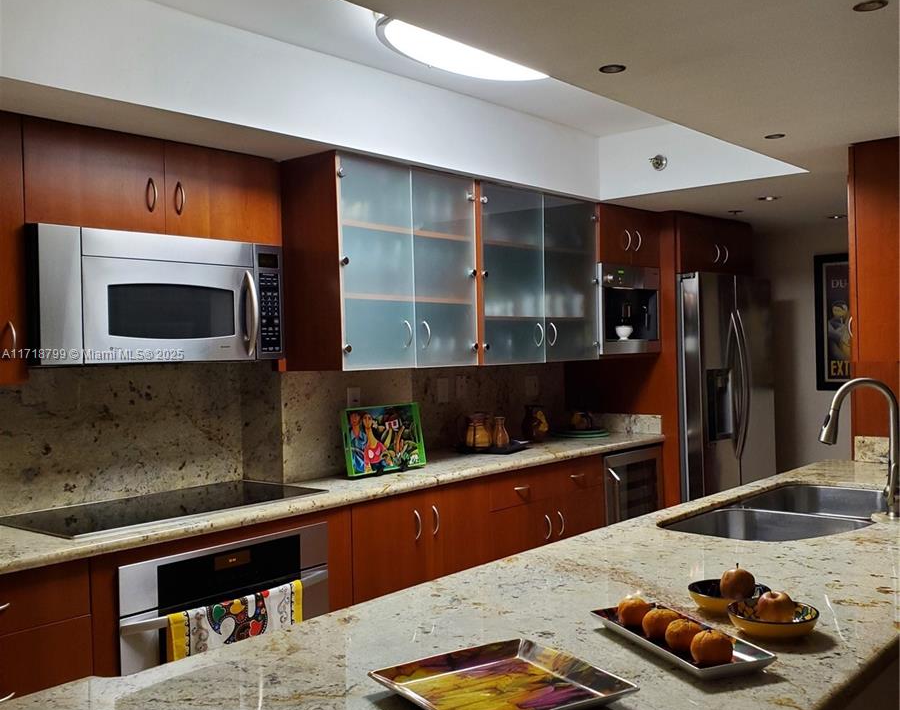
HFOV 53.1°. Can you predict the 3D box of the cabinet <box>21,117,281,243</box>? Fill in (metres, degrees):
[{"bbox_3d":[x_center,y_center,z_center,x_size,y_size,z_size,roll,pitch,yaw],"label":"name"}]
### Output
[{"bbox_3d":[-1.075,-0.562,3.171,0.315,0.326,0.962,-1,1,42],"label":"cabinet"}]

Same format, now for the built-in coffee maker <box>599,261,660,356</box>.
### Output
[{"bbox_3d":[0.826,-0.234,4.808,0.365,0.455,0.592,-1,1,42],"label":"built-in coffee maker"}]

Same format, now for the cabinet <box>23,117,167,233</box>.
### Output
[{"bbox_3d":[-1.236,-0.556,2.989,0.315,0.326,0.475,-1,1,42],"label":"cabinet"}]

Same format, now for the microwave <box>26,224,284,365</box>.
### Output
[{"bbox_3d":[-1.034,-0.185,3.111,0.370,0.423,0.915,-1,1,42],"label":"microwave"}]

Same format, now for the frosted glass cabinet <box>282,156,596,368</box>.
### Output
[{"bbox_3d":[0.060,-0.349,3.964,0.330,0.780,1.720,-1,1,42],"label":"frosted glass cabinet"}]

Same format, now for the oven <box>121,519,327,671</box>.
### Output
[{"bbox_3d":[-0.856,0.933,2.971,0.585,0.698,0.757,-1,1,42],"label":"oven"}]

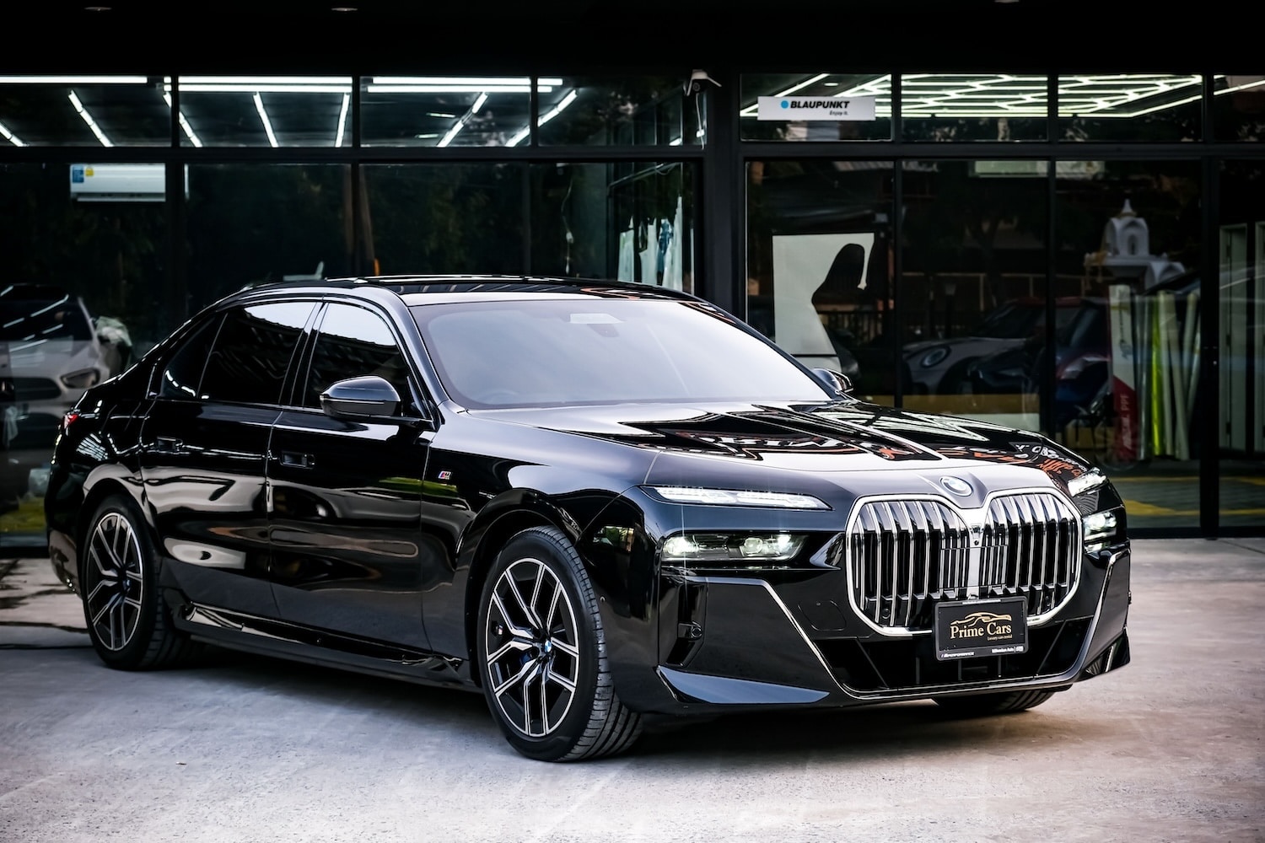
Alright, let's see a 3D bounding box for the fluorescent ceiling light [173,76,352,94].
[{"bbox_3d":[-2.456,-2.220,19.200,1.240,0.090,0.150,0,1,-6],"label":"fluorescent ceiling light"}]

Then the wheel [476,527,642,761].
[{"bbox_3d":[-0.219,0.713,9.272,0.260,0.735,0.735,-1,2,-34],"label":"wheel"}]

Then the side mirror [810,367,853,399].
[{"bbox_3d":[0.704,-0.127,11.112,0.250,0.165,0.200,-1,2,-34],"label":"side mirror"}]

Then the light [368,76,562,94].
[{"bbox_3d":[-1.110,-2.235,19.330,1.240,0.090,0.150,0,1,-6],"label":"light"}]

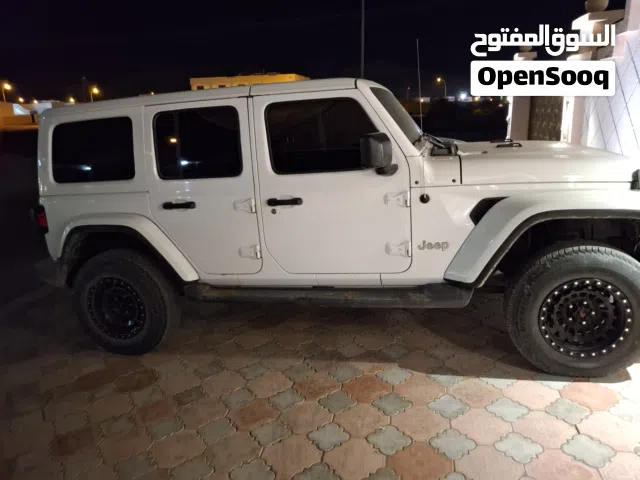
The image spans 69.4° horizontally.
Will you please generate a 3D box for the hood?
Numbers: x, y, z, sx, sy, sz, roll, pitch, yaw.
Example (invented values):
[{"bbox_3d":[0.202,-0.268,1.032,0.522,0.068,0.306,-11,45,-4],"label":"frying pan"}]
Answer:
[{"bbox_3d":[1.507,-0.597,3.248,1.070,0.225,1.480,-1,14,14],"label":"hood"}]

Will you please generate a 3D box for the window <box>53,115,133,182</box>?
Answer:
[{"bbox_3d":[-1.592,-0.632,3.241,0.660,0.430,0.040,-1,4,14],"label":"window"}]

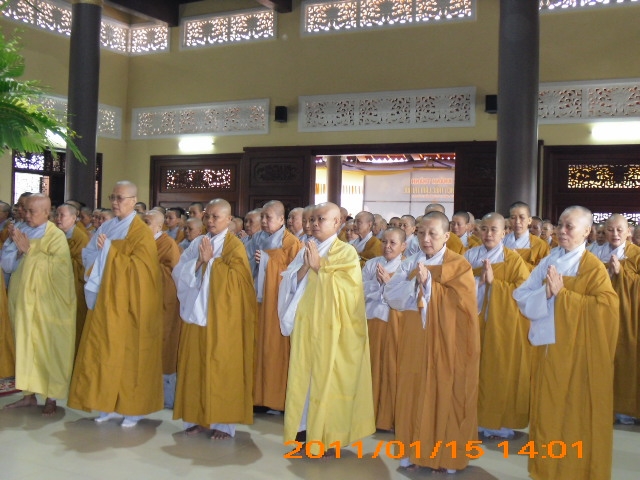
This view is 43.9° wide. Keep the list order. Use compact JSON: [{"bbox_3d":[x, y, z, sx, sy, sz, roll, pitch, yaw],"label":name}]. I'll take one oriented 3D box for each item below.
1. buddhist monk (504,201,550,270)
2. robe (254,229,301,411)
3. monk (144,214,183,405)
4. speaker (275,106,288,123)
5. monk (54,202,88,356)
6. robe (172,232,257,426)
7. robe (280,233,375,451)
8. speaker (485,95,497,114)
[{"bbox_3d":[1.649,0.539,6.350,0.510,1.680,0.410,2,1,27],"label":"buddhist monk"},{"bbox_3d":[-0.357,0.604,6.100,0.500,1.370,0.410,2,1,30],"label":"robe"},{"bbox_3d":[-1.322,0.517,6.350,0.500,1.540,0.410,2,1,30],"label":"monk"},{"bbox_3d":[-0.716,-2.333,14.781,0.210,0.295,0.190,2,1,28],"label":"speaker"},{"bbox_3d":[-2.214,0.461,7.000,0.500,1.585,0.410,2,1,30],"label":"monk"},{"bbox_3d":[-0.710,0.595,5.350,0.530,1.300,0.440,2,1,30],"label":"robe"},{"bbox_3d":[0.041,0.647,4.970,0.560,1.330,0.460,2,1,30],"label":"robe"},{"bbox_3d":[2.785,-2.201,12.912,0.210,0.295,0.190,2,1,28],"label":"speaker"}]

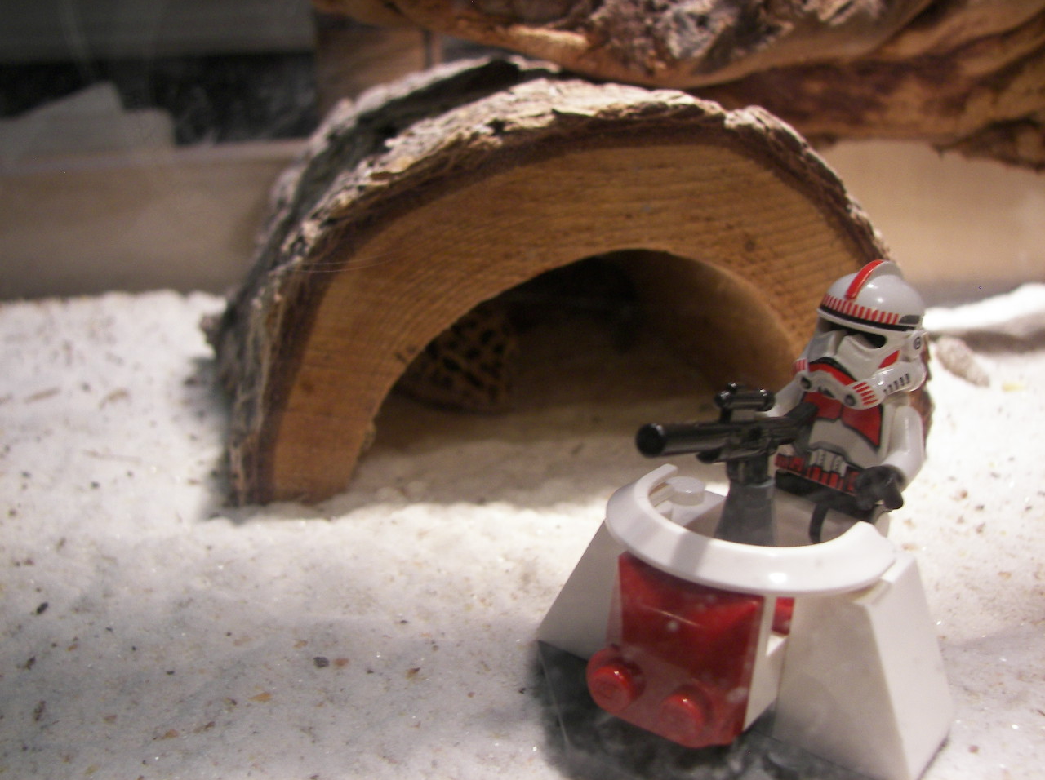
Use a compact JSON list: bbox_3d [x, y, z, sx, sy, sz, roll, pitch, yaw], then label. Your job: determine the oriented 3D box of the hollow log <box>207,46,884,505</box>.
[{"bbox_3d":[0.004,-0.030,0.221,0.128,0.071,0.084,-5,20,-14],"label":"hollow log"}]

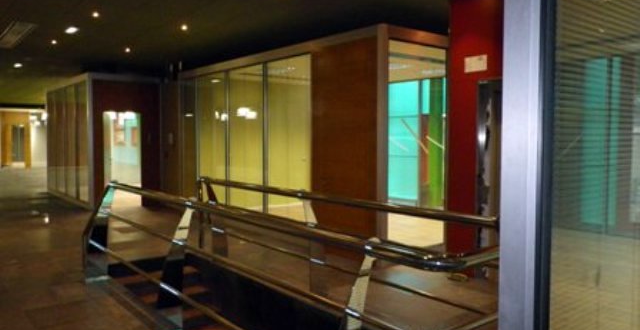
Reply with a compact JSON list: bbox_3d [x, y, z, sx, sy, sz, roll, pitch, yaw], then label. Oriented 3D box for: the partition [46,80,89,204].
[{"bbox_3d":[-6.062,-0.541,12.420,0.099,2.758,4.383,-2,4,-38],"label":"partition"}]

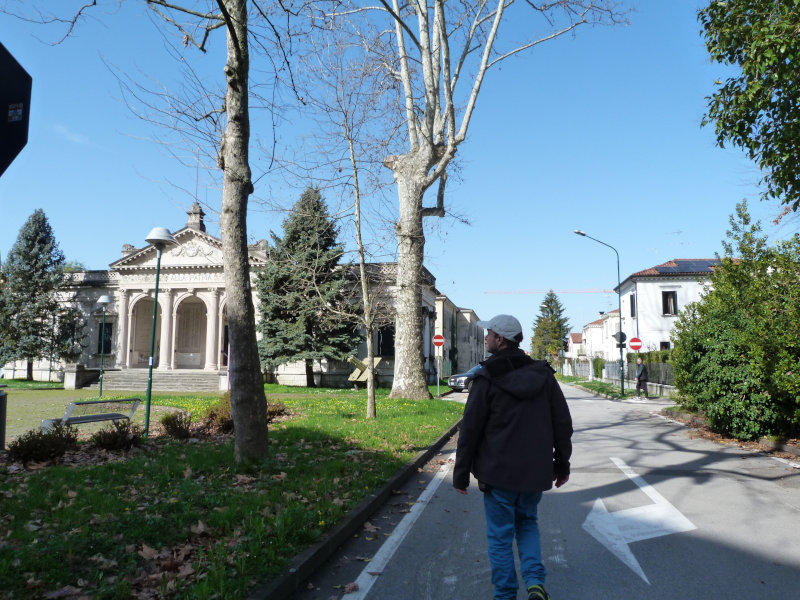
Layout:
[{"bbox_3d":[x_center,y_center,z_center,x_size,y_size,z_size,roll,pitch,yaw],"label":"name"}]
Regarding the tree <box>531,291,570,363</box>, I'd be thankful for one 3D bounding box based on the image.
[{"bbox_3d":[29.548,5.919,112.031,7.600,15.641,7.600,-1,-6,15],"label":"tree"}]

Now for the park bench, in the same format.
[{"bbox_3d":[-5.794,2.305,10.912,0.700,0.830,1.450,-3,-7,30],"label":"park bench"}]

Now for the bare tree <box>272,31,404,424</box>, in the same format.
[{"bbox_3d":[-1.837,-2.559,17.017,3.700,11.781,3.600,0,-6,0],"label":"bare tree"}]

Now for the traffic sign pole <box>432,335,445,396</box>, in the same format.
[{"bbox_3d":[1.786,3.011,26.493,0.580,2.884,0.100,0,-6,7],"label":"traffic sign pole"}]

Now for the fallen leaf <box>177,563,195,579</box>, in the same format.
[{"bbox_3d":[-1.446,1.830,3.895,0.110,0.050,0.110,3,-7,-19],"label":"fallen leaf"}]

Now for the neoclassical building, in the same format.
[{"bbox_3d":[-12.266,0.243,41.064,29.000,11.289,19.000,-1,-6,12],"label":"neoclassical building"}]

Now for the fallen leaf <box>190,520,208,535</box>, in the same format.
[{"bbox_3d":[-1.700,1.937,4.898,0.135,0.060,0.115,2,-6,-18],"label":"fallen leaf"}]

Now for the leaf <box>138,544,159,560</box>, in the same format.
[{"bbox_3d":[-1.852,1.867,4.255,0.130,0.060,0.115,3,-7,-22],"label":"leaf"}]

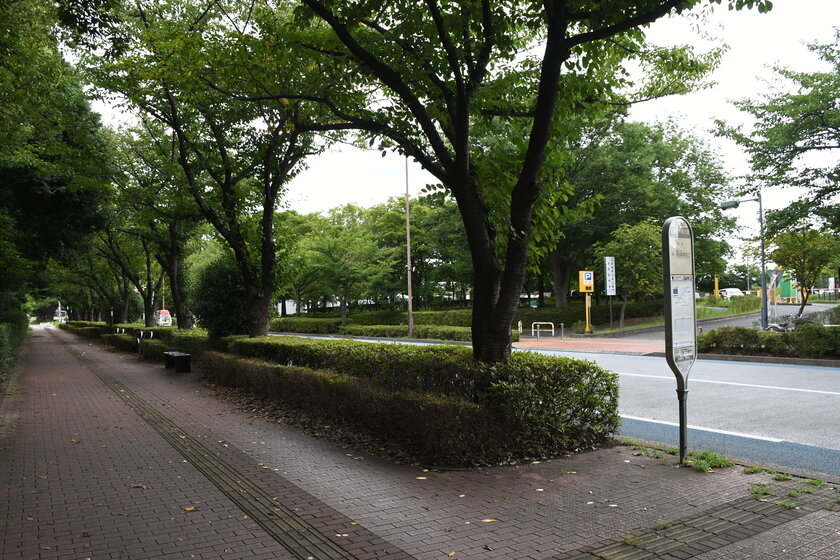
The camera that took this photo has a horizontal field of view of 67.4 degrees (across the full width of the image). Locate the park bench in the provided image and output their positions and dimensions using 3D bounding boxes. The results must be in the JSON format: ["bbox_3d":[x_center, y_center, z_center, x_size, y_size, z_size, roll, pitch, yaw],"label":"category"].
[{"bbox_3d":[-6.747,2.307,17.632,0.450,0.440,1.850,0,-3,-32],"label":"park bench"}]

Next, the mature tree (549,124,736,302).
[{"bbox_3d":[15.832,-4.761,46.500,12.000,13.800,12.500,0,-3,-32],"label":"mature tree"}]

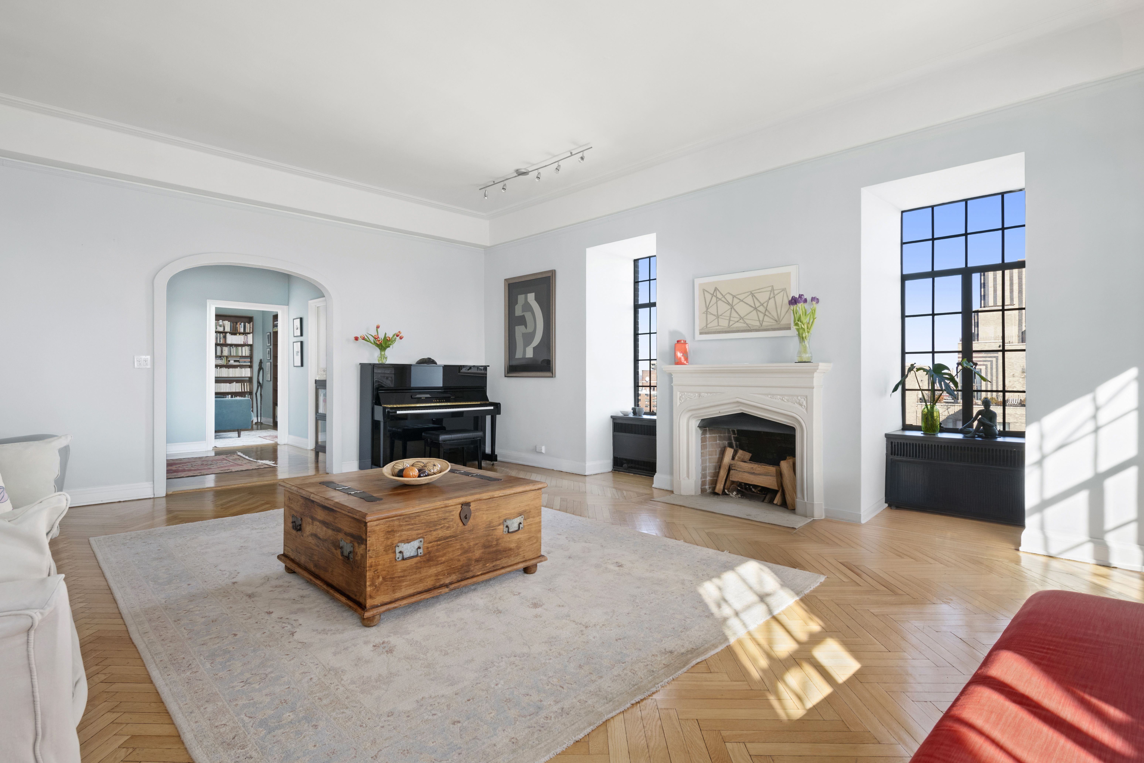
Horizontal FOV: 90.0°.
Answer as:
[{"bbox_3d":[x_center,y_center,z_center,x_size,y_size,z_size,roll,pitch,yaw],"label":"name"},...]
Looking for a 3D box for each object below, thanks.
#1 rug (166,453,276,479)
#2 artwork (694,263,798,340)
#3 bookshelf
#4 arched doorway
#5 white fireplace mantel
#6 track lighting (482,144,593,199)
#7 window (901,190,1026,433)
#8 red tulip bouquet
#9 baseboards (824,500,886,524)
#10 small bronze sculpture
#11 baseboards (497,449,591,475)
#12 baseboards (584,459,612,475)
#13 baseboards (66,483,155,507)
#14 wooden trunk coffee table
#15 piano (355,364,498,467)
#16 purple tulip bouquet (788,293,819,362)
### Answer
[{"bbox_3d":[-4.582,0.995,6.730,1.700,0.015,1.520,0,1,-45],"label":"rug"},{"bbox_3d":[1.467,-0.653,4.914,0.038,0.563,0.958,0,0,-45],"label":"artwork"},{"bbox_3d":[-7.455,-0.203,12.358,0.941,2.392,0.322,0,0,-45],"label":"bookshelf"},{"bbox_3d":[-3.197,-0.104,5.759,1.678,2.282,0.215,0,0,-45],"label":"arched doorway"},{"bbox_3d":[1.417,0.453,4.844,0.215,1.187,1.454,0,0,-45],"label":"white fireplace mantel"},{"bbox_3d":[-0.407,-2.062,5.708,0.145,0.183,1.656,0,0,-45],"label":"track lighting"},{"bbox_3d":[3.124,-0.514,4.521,0.075,1.849,0.941,0,0,-45],"label":"window"},{"bbox_3d":[-2.102,-0.400,6.243,0.480,0.410,0.400,0,1,-45],"label":"red tulip bouquet"},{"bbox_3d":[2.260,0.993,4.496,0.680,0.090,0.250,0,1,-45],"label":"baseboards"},{"bbox_3d":[3.088,0.280,4.339,0.172,0.305,0.249,0,0,-45],"label":"small bronze sculpture"},{"bbox_3d":[-0.451,0.947,6.825,0.025,0.133,1.735,0,1,-45],"label":"baseboards"},{"bbox_3d":[0.290,0.953,6.353,0.430,0.133,0.025,0,1,-45],"label":"baseboards"},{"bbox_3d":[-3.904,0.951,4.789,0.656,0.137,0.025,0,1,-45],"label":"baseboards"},{"bbox_3d":[-0.855,0.791,3.089,1.030,0.477,1.030,0,1,-45],"label":"wooden trunk coffee table"},{"bbox_3d":[-1.575,0.409,6.583,1.520,1.205,0.590,0,1,-45],"label":"piano"},{"bbox_3d":[1.796,-0.410,4.434,0.215,0.532,0.237,0,0,-45],"label":"purple tulip bouquet"}]

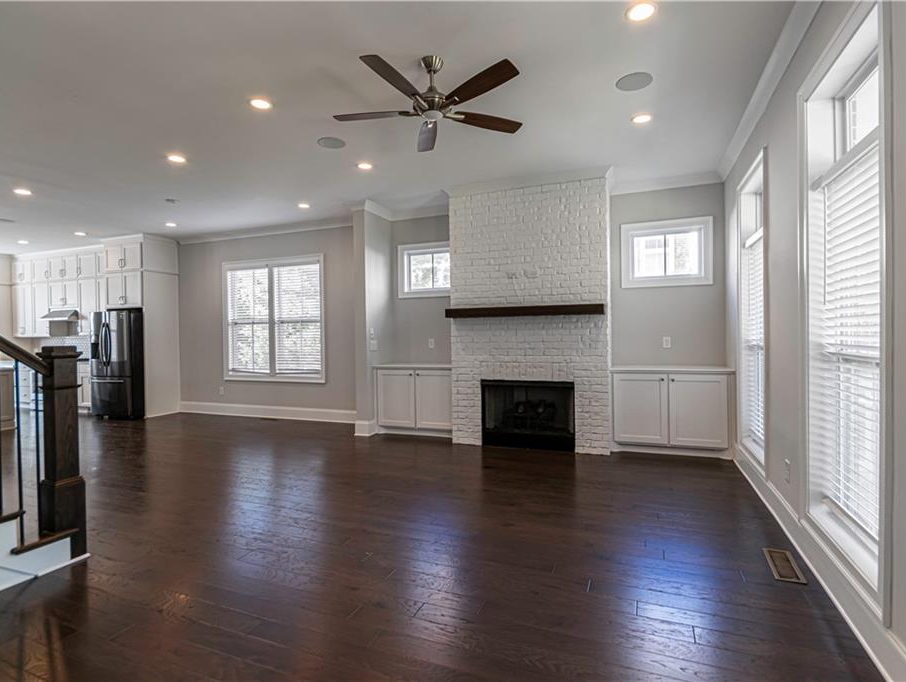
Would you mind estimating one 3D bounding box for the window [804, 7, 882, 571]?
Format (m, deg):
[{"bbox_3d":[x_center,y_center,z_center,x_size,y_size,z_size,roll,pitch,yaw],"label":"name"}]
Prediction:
[{"bbox_3d":[1.894,-0.175,2.170,0.124,2.303,0.911,-1,1,22],"label":"window"}]

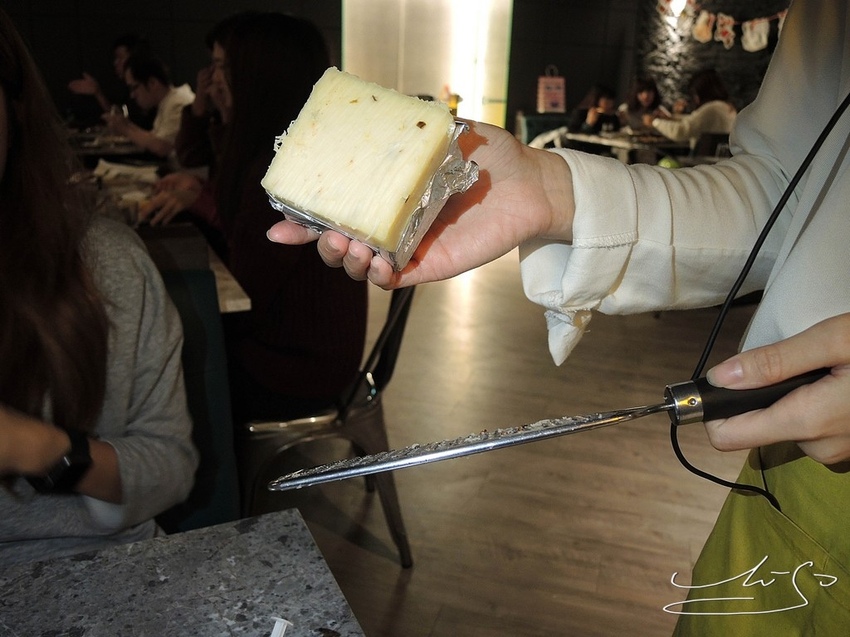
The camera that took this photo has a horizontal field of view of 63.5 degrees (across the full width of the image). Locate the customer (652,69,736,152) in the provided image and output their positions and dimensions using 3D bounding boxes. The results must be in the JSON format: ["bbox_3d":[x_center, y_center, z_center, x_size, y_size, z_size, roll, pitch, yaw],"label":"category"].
[{"bbox_3d":[2.228,-1.431,5.790,0.680,1.240,0.480,11,20,27],"label":"customer"}]

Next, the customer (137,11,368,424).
[{"bbox_3d":[-0.375,-0.019,1.615,0.660,1.270,0.460,-5,19,-19],"label":"customer"}]

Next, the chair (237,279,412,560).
[{"bbox_3d":[-0.282,0.183,1.696,0.500,0.840,0.440,-5,19,-19],"label":"chair"}]

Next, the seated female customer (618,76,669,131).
[{"bbox_3d":[1.964,-1.603,6.380,0.460,1.180,0.620,2,18,0],"label":"seated female customer"}]

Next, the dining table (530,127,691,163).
[{"bbox_3d":[1.714,-1.210,6.113,1.200,0.740,0.850,-2,18,-11],"label":"dining table"}]

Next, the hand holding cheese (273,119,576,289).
[{"bbox_3d":[-0.002,-0.070,0.405,0.170,0.095,0.085,1,18,-3],"label":"hand holding cheese"}]

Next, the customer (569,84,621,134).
[{"bbox_3d":[1.588,-1.601,6.527,0.460,1.160,0.620,-5,19,-19],"label":"customer"}]

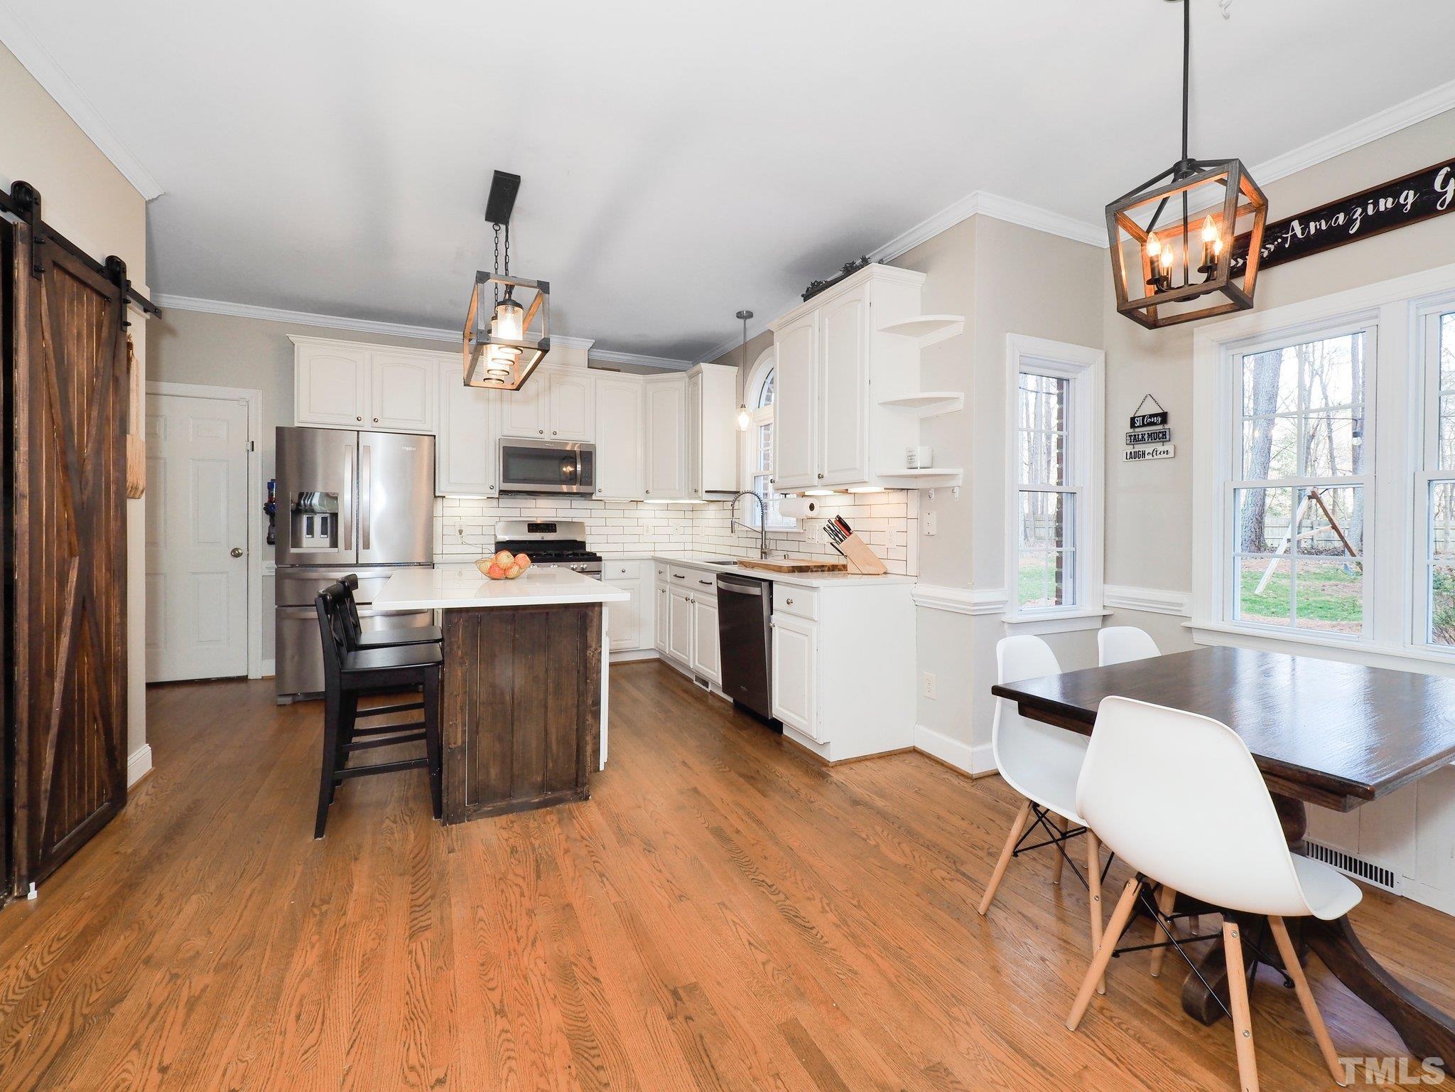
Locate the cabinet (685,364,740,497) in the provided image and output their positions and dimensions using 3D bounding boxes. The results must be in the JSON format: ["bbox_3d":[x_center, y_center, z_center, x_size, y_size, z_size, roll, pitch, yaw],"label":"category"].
[{"bbox_3d":[-0.131,-0.922,5.018,0.329,1.074,0.370,0,2,-27],"label":"cabinet"}]

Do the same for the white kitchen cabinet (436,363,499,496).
[{"bbox_3d":[-2.099,-0.924,4.739,0.439,1.044,0.340,0,2,-27],"label":"white kitchen cabinet"}]

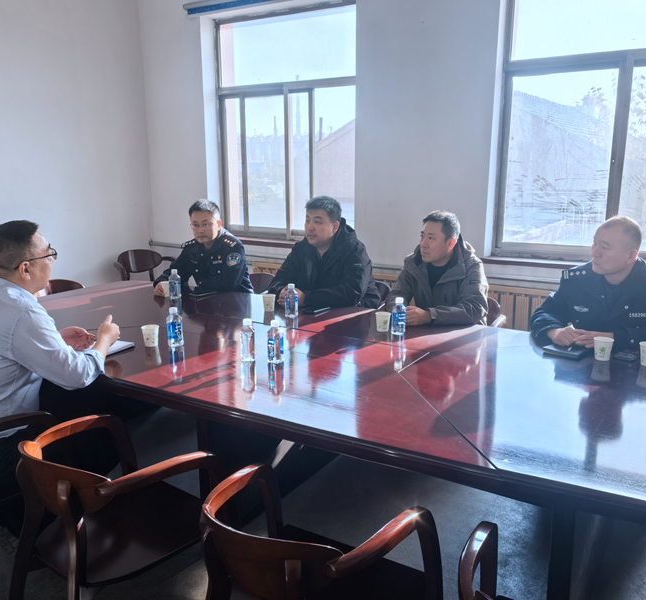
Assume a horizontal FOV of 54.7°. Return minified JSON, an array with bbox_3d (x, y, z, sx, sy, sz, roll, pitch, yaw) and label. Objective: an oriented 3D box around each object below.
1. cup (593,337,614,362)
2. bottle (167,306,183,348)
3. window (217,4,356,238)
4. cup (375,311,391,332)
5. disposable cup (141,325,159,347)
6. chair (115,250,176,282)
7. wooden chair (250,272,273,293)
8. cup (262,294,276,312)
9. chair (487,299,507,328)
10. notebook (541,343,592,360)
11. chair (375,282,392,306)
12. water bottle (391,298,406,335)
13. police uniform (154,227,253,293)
[{"bbox_3d":[1.110,0.195,2.453,0.074,0.080,0.074,6,13,25],"label":"cup"},{"bbox_3d":[-0.614,0.111,2.597,0.064,0.160,0.064,0,13,0],"label":"bottle"},{"bbox_3d":[-0.270,-1.423,5.181,1.478,1.841,0.100,7,14,31],"label":"window"},{"bbox_3d":[0.272,0.102,2.819,0.072,0.079,0.072,0,13,0],"label":"cup"},{"bbox_3d":[-0.716,0.151,2.600,0.072,0.079,0.072,0,13,0],"label":"disposable cup"},{"bbox_3d":[-1.419,0.003,5.222,0.550,0.790,0.550,-8,15,-33],"label":"chair"},{"bbox_3d":[-0.492,0.234,4.033,0.550,0.790,0.550,9,15,34],"label":"wooden chair"},{"bbox_3d":[-0.282,0.017,3.282,0.073,0.080,0.073,-1,12,-5],"label":"cup"},{"bbox_3d":[0.725,0.379,3.381,0.550,0.790,0.550,9,15,34],"label":"chair"},{"bbox_3d":[1.025,0.200,2.574,0.145,0.021,0.206,12,17,44],"label":"notebook"},{"bbox_3d":[0.168,0.286,3.796,0.550,0.790,0.550,9,15,34],"label":"chair"},{"bbox_3d":[0.346,0.075,2.822,0.065,0.162,0.065,1,12,7],"label":"water bottle"},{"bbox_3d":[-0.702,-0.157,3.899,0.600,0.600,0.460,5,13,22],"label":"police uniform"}]

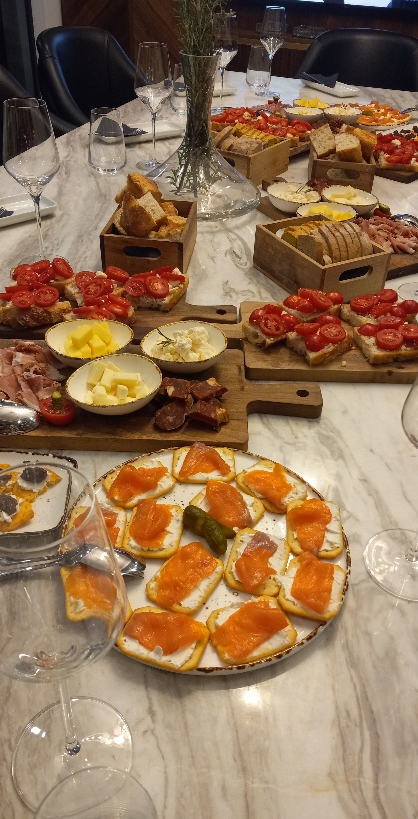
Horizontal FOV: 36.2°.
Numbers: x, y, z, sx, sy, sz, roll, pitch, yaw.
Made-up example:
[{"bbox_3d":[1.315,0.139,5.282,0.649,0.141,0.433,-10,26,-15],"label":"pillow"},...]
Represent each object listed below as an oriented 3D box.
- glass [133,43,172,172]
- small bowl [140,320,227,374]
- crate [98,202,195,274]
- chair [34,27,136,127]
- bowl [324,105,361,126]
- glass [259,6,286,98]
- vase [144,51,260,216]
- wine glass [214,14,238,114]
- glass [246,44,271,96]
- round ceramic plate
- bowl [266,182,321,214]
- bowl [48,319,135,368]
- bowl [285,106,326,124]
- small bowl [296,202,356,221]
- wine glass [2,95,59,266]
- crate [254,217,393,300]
[{"bbox_3d":[-0.123,-0.671,1.425,0.084,0.247,0.084,3,38,0],"label":"glass"},{"bbox_3d":[-0.030,-0.074,0.791,0.104,0.034,0.104,2,38,-2],"label":"small bowl"},{"bbox_3d":[-0.091,-0.273,1.033,0.122,0.077,0.179,6,38,3],"label":"crate"},{"bbox_3d":[-0.297,-0.839,2.322,0.580,0.865,0.585,10,38,9],"label":"chair"},{"bbox_3d":[0.376,-0.821,1.792,0.104,0.034,0.104,4,38,0],"label":"bowl"},{"bbox_3d":[0.201,-1.143,2.048,0.085,0.243,0.085,4,38,0],"label":"glass"},{"bbox_3d":[-0.022,-0.527,1.208,0.252,0.256,0.252,3,38,0],"label":"vase"},{"bbox_3d":[0.040,-0.979,1.814,0.081,0.238,0.081,3,38,0],"label":"wine glass"},{"bbox_3d":[0.169,-1.144,2.148,0.083,0.120,0.083,4,38,0],"label":"glass"},{"bbox_3d":[-0.003,0.125,0.583,0.257,0.025,0.257,2,38,-2],"label":"round ceramic plate"},{"bbox_3d":[0.165,-0.408,1.248,0.107,0.037,0.107,3,38,0],"label":"bowl"},{"bbox_3d":[-0.141,-0.070,0.760,0.103,0.036,0.098,2,38,-2],"label":"bowl"},{"bbox_3d":[0.265,-0.816,1.776,0.104,0.034,0.104,4,38,0],"label":"bowl"},{"bbox_3d":[0.204,-0.328,1.121,0.104,0.036,0.102,3,38,0],"label":"small bowl"},{"bbox_3d":[-0.268,-0.340,0.986,0.084,0.247,0.084,3,38,0],"label":"wine glass"},{"bbox_3d":[0.170,-0.230,0.989,0.126,0.071,0.175,-17,42,-24],"label":"crate"}]

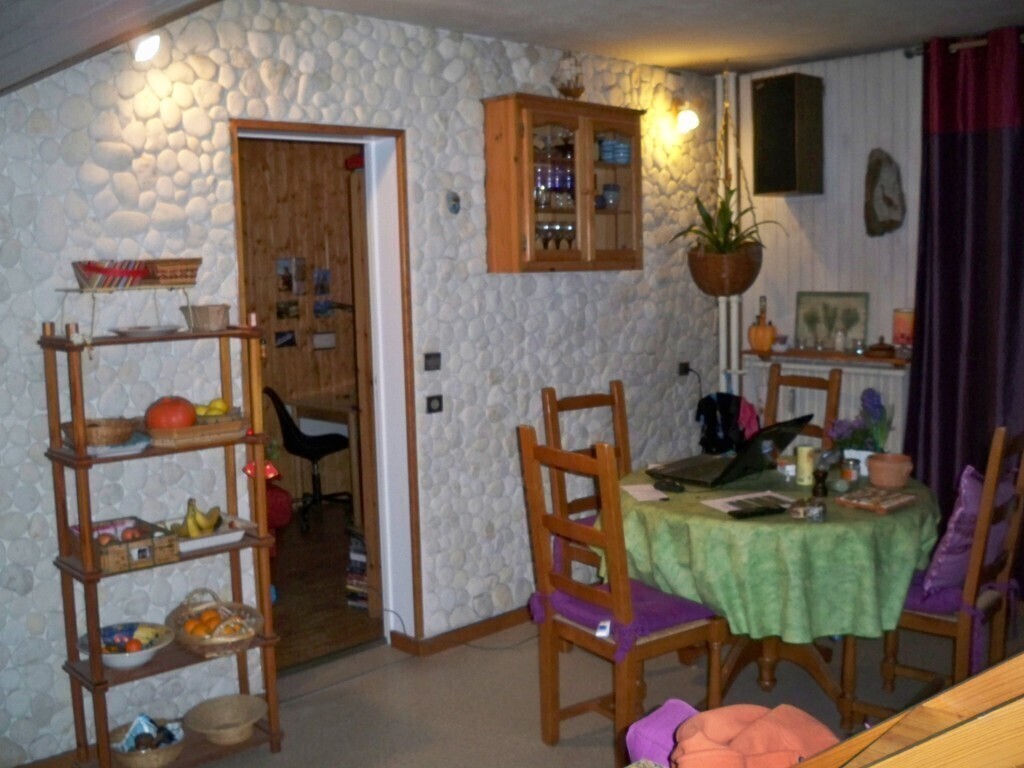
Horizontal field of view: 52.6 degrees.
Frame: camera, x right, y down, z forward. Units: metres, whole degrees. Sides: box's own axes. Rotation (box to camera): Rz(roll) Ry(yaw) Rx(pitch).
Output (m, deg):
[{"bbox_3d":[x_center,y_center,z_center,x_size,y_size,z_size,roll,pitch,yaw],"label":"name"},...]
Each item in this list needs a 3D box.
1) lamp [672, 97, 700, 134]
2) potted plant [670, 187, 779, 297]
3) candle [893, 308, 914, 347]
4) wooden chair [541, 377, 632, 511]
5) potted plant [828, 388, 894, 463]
[{"bbox_3d":[0.797,-1.227,4.732,0.100,0.150,0.125,-7,9,-41],"label":"lamp"},{"bbox_3d":[0.997,-0.665,4.800,0.460,0.500,0.480,-1,6,0],"label":"potted plant"},{"bbox_3d":[1.649,-0.238,4.356,0.095,0.155,0.095,-7,9,-41],"label":"candle"},{"bbox_3d":[0.428,0.525,4.001,0.440,1.020,0.460,-6,8,-36],"label":"wooden chair"},{"bbox_3d":[1.168,0.159,3.470,0.210,0.305,0.170,1,7,19],"label":"potted plant"}]

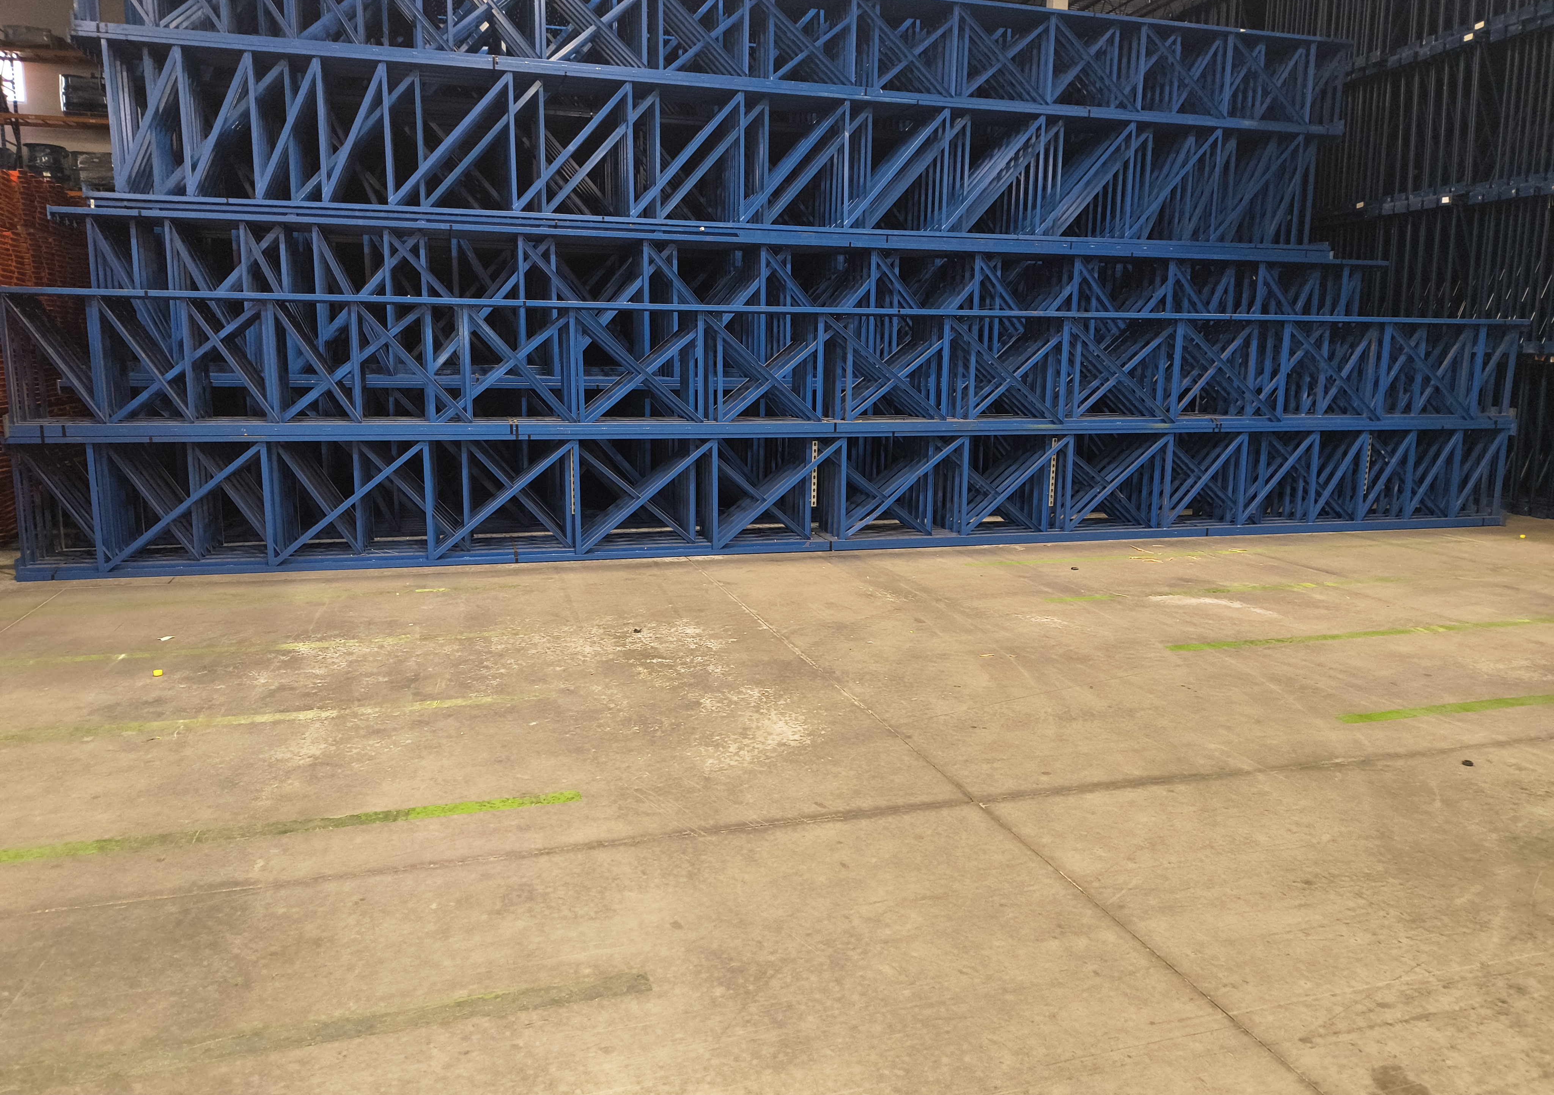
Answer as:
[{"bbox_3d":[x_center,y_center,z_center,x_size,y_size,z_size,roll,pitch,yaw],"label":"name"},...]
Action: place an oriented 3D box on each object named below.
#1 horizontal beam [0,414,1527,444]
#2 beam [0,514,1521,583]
[{"bbox_3d":[0.980,-0.932,8.779,12.175,0.110,0.110,-2,10,-16],"label":"horizontal beam"},{"bbox_3d":[0.950,-0.043,8.913,12.197,0.082,0.100,-2,10,-16],"label":"beam"}]

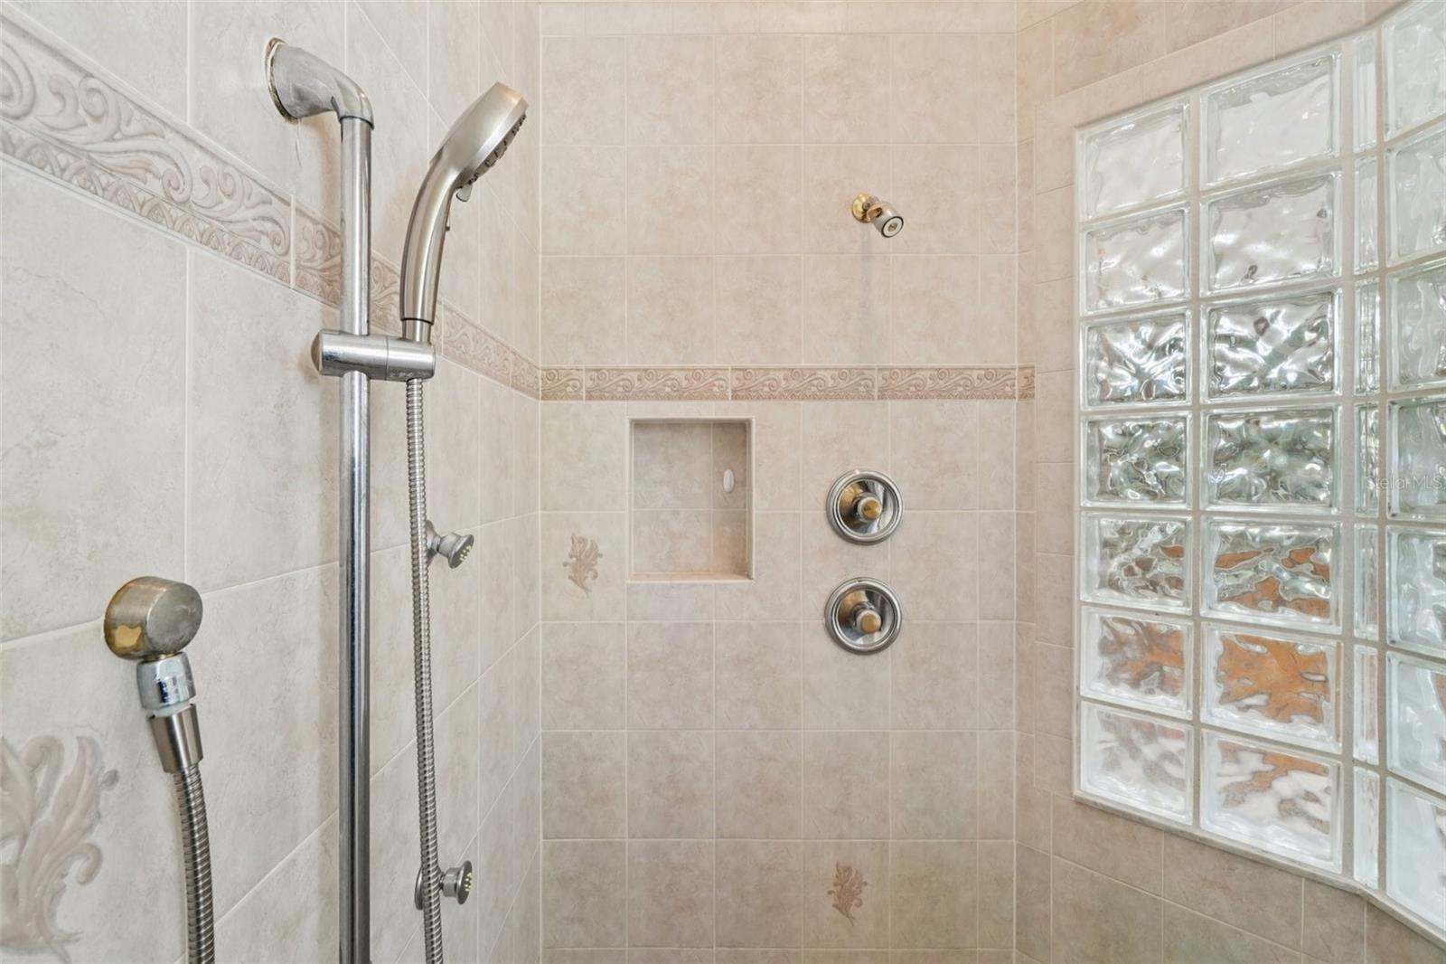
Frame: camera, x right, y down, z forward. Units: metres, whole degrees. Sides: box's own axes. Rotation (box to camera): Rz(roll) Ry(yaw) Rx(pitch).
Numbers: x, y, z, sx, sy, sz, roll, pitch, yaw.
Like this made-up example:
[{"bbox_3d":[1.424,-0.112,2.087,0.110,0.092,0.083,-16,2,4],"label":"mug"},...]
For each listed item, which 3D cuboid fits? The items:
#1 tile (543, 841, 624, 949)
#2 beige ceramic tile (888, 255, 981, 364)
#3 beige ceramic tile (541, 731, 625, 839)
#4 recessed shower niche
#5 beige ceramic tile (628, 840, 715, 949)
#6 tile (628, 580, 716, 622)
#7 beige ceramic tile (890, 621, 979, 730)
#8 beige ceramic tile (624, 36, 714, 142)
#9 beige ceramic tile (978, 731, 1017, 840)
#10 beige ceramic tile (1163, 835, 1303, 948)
[{"bbox_3d":[-0.318,0.947,1.387,0.193,0.248,0.010,0,0,0],"label":"tile"},{"bbox_3d":[0.488,-0.394,1.388,0.200,0.248,0.009,0,0,0],"label":"beige ceramic tile"},{"bbox_3d":[-0.318,0.697,1.387,0.193,0.249,0.010,0,0,0],"label":"beige ceramic tile"},{"bbox_3d":[-0.074,0.041,1.438,0.283,0.372,0.100,0,0,0],"label":"recessed shower niche"},{"bbox_3d":[-0.119,0.956,1.400,0.200,0.250,0.010,0,0,0],"label":"beige ceramic tile"},{"bbox_3d":[-0.121,0.277,1.400,0.201,0.093,0.010,0,1,0],"label":"tile"},{"bbox_3d":[0.486,0.446,1.387,0.200,0.248,0.010,0,0,0],"label":"beige ceramic tile"},{"bbox_3d":[-0.120,-0.898,1.384,0.201,0.248,0.010,0,1,0],"label":"beige ceramic tile"},{"bbox_3d":[0.630,0.697,1.387,0.083,0.249,0.010,0,0,0],"label":"beige ceramic tile"},{"bbox_3d":[0.946,0.758,1.125,0.200,0.137,0.009,0,0,44],"label":"beige ceramic tile"}]

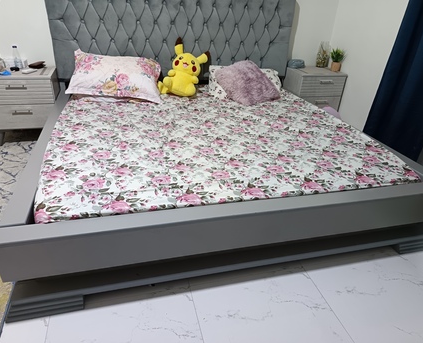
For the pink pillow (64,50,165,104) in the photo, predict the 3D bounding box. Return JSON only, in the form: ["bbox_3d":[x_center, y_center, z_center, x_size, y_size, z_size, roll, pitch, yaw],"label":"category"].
[{"bbox_3d":[-0.720,-0.720,2.398,0.702,0.146,0.497,1,56,-13],"label":"pink pillow"}]

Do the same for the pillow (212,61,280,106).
[{"bbox_3d":[0.305,-0.744,2.654,0.416,0.130,0.421,-22,68,-32],"label":"pillow"}]

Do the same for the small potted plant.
[{"bbox_3d":[1.333,-1.172,3.341,0.154,0.219,0.154,-5,32,-15],"label":"small potted plant"}]

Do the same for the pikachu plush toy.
[{"bbox_3d":[-0.235,-0.892,2.710,0.389,0.421,0.259,6,20,-6],"label":"pikachu plush toy"}]

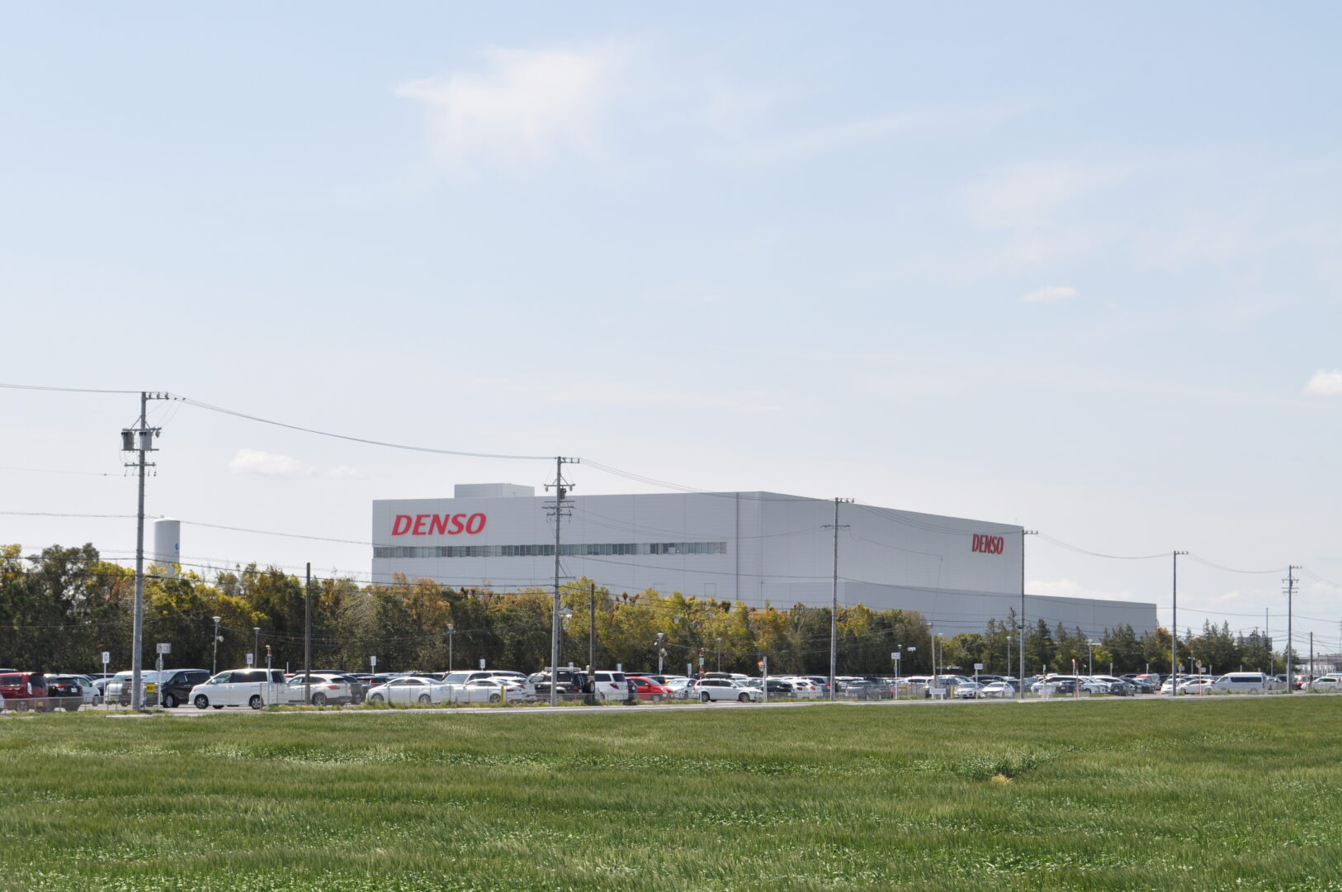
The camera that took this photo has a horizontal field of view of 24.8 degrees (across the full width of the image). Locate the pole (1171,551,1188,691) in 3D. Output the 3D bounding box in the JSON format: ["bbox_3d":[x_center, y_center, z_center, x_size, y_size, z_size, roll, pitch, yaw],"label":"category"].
[{"bbox_3d":[45.163,15.811,271.486,1.450,12.900,0.360,-2,-5,25],"label":"pole"}]

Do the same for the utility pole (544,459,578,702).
[{"bbox_3d":[-6.041,7.393,167.017,1.950,13.600,0.500,-2,-5,24],"label":"utility pole"}]

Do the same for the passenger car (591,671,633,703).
[{"bbox_3d":[-4.807,13.776,174.071,4.830,1.890,1.830,-2,-5,25],"label":"passenger car"}]

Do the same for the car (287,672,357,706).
[{"bbox_3d":[-19.446,12.986,162.564,4.700,1.690,1.840,-2,-5,24],"label":"car"}]

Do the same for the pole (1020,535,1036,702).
[{"bbox_3d":[27.096,12.756,231.986,1.350,12.900,0.360,-2,-5,25],"label":"pole"}]

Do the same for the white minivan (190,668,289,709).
[{"bbox_3d":[-19.457,10.996,137.569,4.620,1.820,1.710,-2,-5,25],"label":"white minivan"}]

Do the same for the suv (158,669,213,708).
[{"bbox_3d":[-24.500,11.990,151.072,1.850,1.900,4.920,-2,-5,24],"label":"suv"}]

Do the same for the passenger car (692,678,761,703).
[{"bbox_3d":[3.649,15.878,198.558,4.720,1.530,1.840,-2,-5,24],"label":"passenger car"}]

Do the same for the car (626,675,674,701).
[{"bbox_3d":[-1.877,15.376,192.057,4.000,1.510,1.700,-2,-5,24],"label":"car"}]

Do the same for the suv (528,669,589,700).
[{"bbox_3d":[-6.720,13.374,169.575,4.700,2.000,1.800,-2,-5,25],"label":"suv"}]

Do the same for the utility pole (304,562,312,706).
[{"bbox_3d":[-16.885,8.838,142.258,0.270,6.850,0.270,-2,-5,25],"label":"utility pole"}]

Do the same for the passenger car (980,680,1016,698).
[{"bbox_3d":[27.628,20.453,257.055,1.780,1.440,4.550,-2,-5,24],"label":"passenger car"}]

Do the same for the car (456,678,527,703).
[{"bbox_3d":[-10.101,13.149,163.054,4.620,1.440,1.800,-2,-5,25],"label":"car"}]

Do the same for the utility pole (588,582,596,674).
[{"bbox_3d":[-4.850,12.267,190.785,0.270,7.500,0.270,-2,-5,24],"label":"utility pole"}]

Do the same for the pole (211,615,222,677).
[{"bbox_3d":[-26.970,12.673,181.194,0.520,5.100,0.520,0,-4,0],"label":"pole"}]

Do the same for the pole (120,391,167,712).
[{"bbox_3d":[-21.329,4.368,123.486,1.850,12.900,0.700,-2,-5,25],"label":"pole"}]

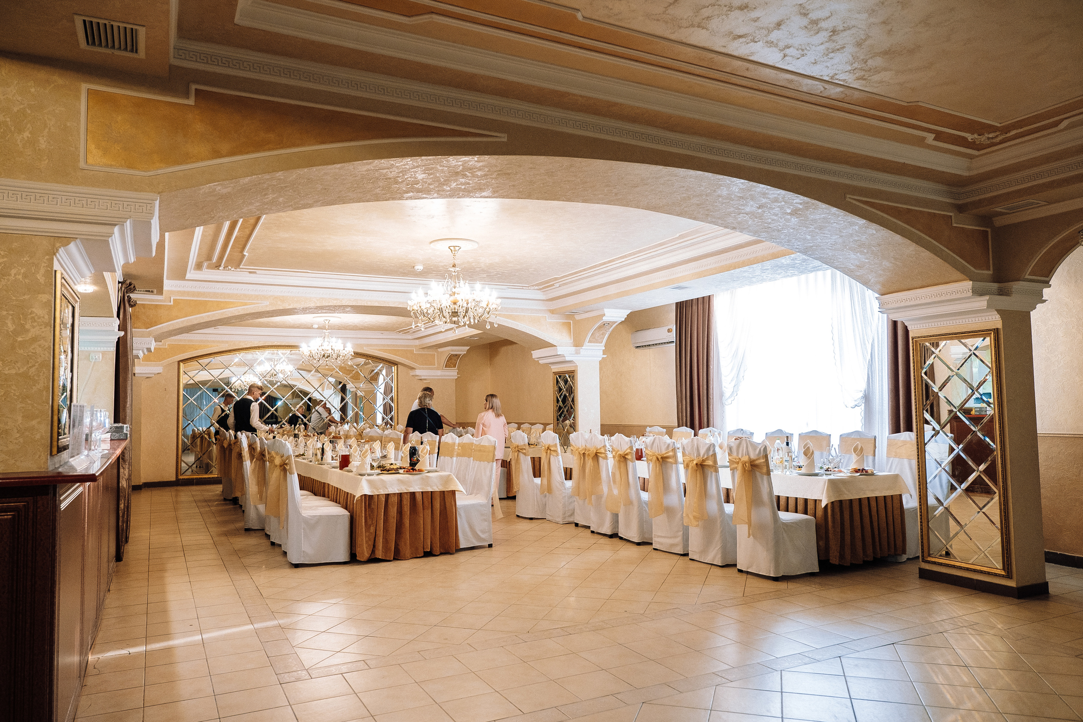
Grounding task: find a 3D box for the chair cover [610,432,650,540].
[{"bbox_3d":[1.054,1.304,7.469,0.570,1.080,0.460,1,-4,-28],"label":"chair cover"}]

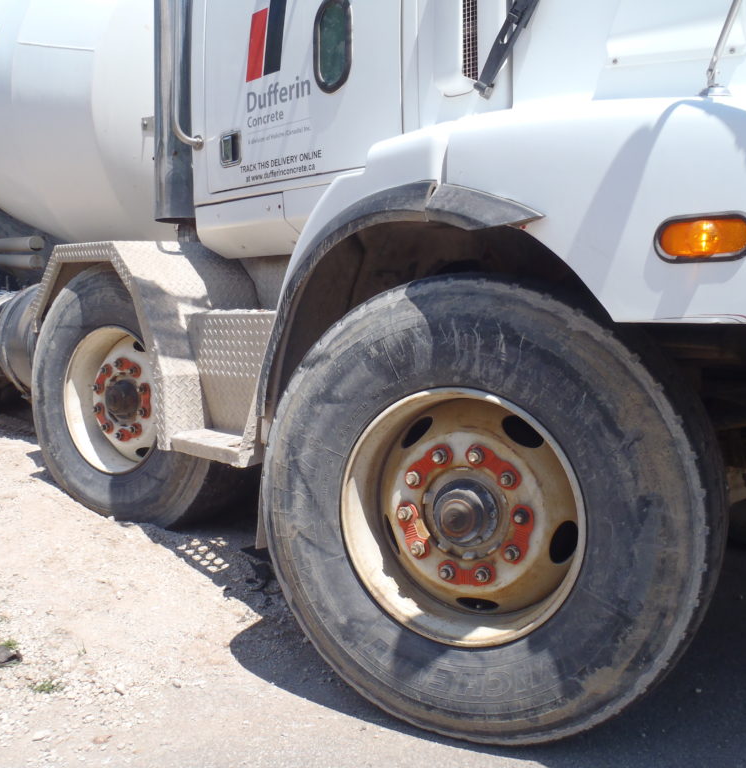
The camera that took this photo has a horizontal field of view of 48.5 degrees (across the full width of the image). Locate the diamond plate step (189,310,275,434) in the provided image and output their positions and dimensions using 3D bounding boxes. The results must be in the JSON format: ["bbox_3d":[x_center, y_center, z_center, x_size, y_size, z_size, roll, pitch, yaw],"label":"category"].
[{"bbox_3d":[-0.361,-0.035,2.843,0.290,0.410,0.520,-4,7,-41],"label":"diamond plate step"}]

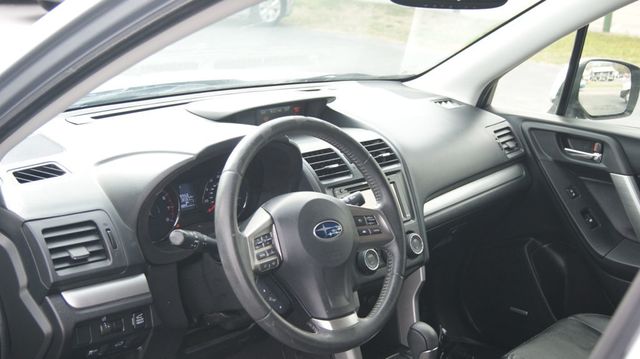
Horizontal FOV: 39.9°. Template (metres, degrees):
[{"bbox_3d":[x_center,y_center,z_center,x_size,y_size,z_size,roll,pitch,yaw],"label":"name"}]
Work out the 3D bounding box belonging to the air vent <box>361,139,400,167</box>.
[{"bbox_3d":[0.117,-0.050,1.874,0.088,0.070,0.025,-13,-24,-43],"label":"air vent"}]

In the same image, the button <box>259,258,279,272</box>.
[{"bbox_3d":[-0.077,0.127,1.308,0.009,0.013,0.039,-20,-5,37],"label":"button"}]

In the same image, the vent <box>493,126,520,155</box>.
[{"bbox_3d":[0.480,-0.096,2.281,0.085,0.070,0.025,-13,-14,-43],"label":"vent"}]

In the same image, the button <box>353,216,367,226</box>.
[{"bbox_3d":[0.065,0.070,1.456,0.022,0.015,0.008,-6,-9,-32],"label":"button"}]

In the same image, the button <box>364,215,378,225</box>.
[{"bbox_3d":[0.085,0.068,1.468,0.022,0.015,0.008,-6,-9,-32],"label":"button"}]

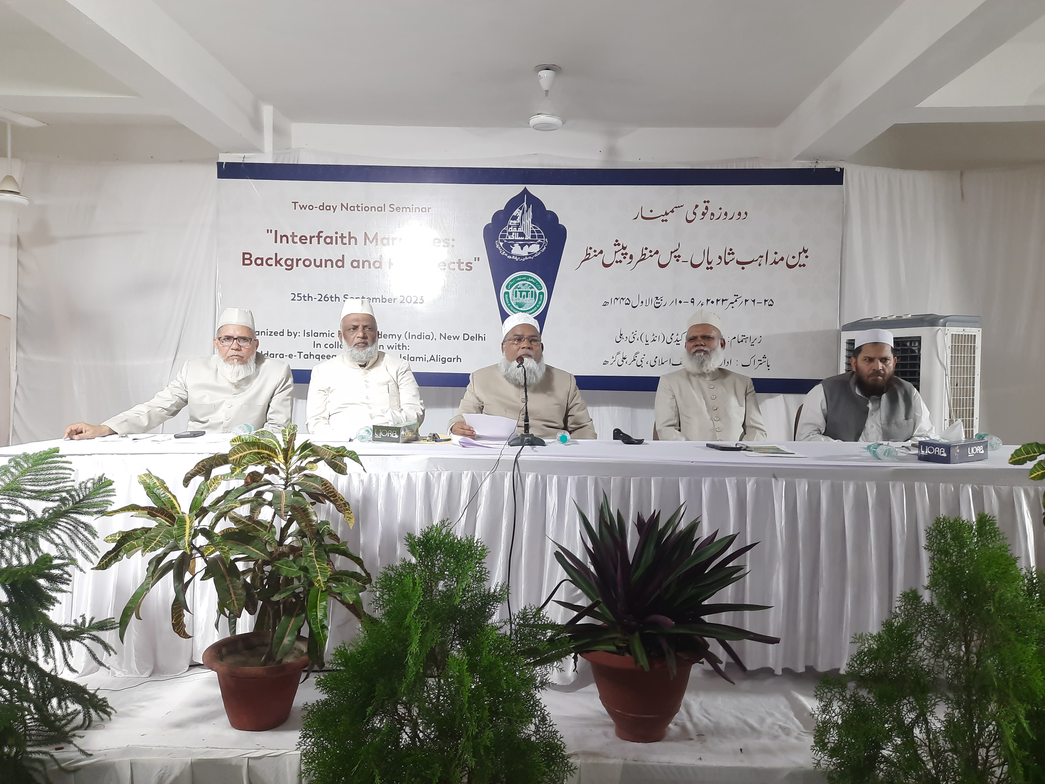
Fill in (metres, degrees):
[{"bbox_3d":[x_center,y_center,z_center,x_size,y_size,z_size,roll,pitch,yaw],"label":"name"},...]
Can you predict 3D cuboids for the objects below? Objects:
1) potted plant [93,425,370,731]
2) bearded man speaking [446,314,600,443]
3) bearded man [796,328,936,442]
[{"bbox_3d":[-0.874,0.539,2.340,0.820,0.910,0.740,0,2,0],"label":"potted plant"},{"bbox_3d":[-0.002,0.306,3.362,0.640,1.320,0.780,0,2,0],"label":"bearded man speaking"},{"bbox_3d":[1.497,0.349,3.333,0.600,1.260,0.820,1,2,17],"label":"bearded man"}]

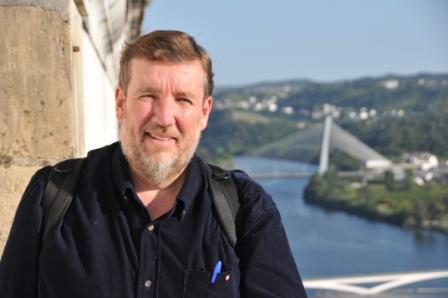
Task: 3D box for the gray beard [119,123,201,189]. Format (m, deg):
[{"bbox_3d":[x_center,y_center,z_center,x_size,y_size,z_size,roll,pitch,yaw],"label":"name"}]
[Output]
[{"bbox_3d":[-0.112,0.014,2.420,0.138,0.108,0.105,4,1,-3],"label":"gray beard"}]

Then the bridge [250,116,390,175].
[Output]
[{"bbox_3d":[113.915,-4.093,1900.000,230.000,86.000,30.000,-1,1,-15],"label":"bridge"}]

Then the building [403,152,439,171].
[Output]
[{"bbox_3d":[277.949,17.592,1960.000,46.000,24.000,28.000,0,1,9],"label":"building"}]

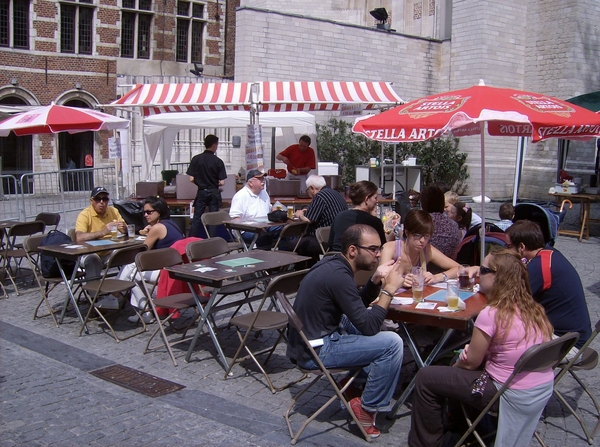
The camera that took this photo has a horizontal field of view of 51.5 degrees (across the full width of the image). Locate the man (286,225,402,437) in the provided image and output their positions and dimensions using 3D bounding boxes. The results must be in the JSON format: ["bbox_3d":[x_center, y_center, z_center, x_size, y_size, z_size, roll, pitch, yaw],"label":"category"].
[{"bbox_3d":[0.258,0.613,3.616,0.700,1.230,0.530,-1,8,-2],"label":"man"}]

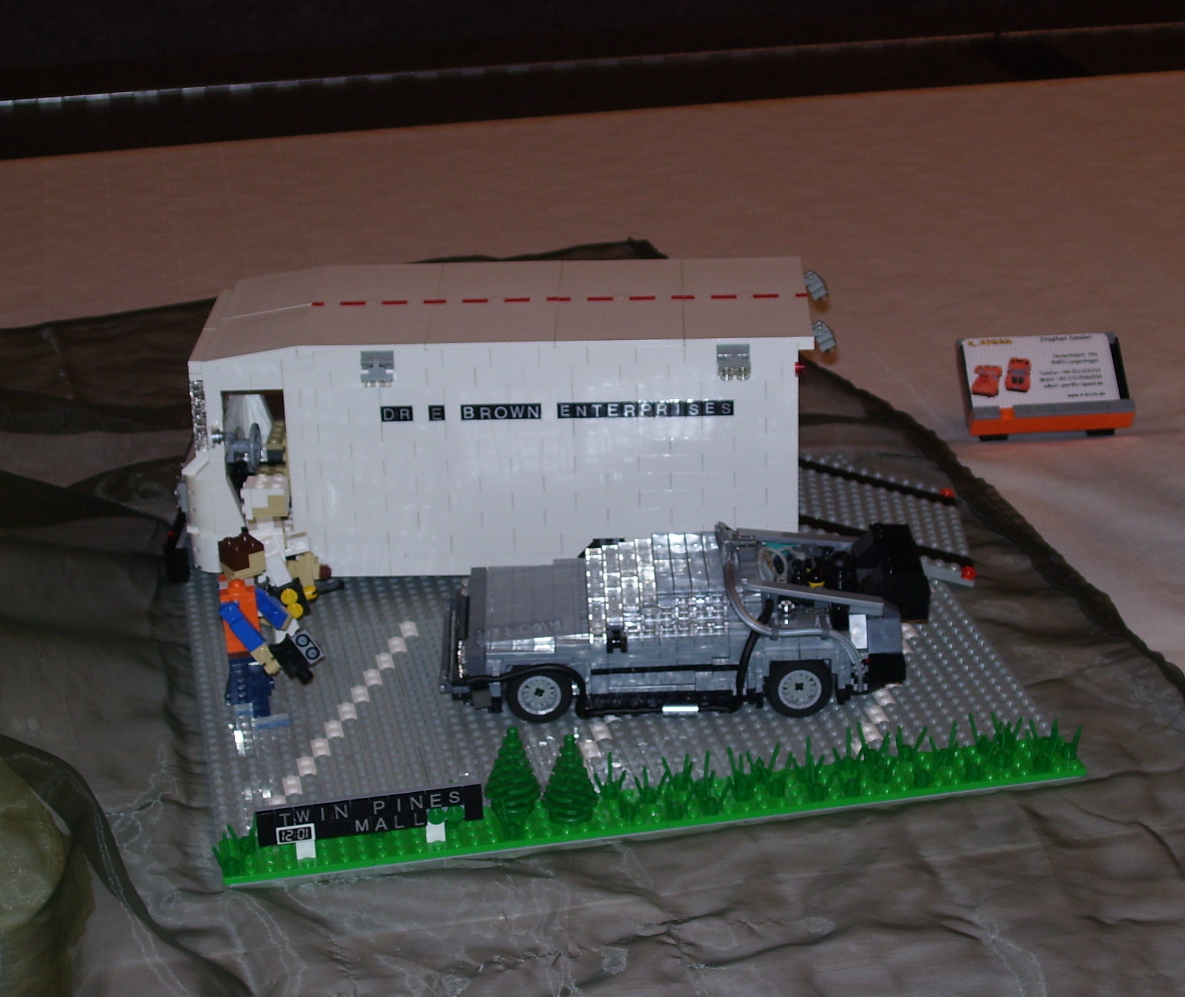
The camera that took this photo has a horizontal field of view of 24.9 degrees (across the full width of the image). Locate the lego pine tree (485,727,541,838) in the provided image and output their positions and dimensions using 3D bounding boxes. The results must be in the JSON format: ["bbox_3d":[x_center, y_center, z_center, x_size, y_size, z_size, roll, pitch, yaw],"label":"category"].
[{"bbox_3d":[-0.034,0.121,1.173,0.024,0.044,0.024,-6,24,-9],"label":"lego pine tree"}]

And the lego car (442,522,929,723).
[{"bbox_3d":[0.045,0.055,1.297,0.232,0.065,0.102,-1,23,3],"label":"lego car"}]

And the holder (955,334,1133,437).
[{"bbox_3d":[0.271,-0.067,1.613,0.096,0.046,0.063,-3,23,-2],"label":"holder"}]

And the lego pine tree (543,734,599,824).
[{"bbox_3d":[-0.009,0.121,1.171,0.024,0.042,0.024,-2,23,1],"label":"lego pine tree"}]

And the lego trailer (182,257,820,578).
[{"bbox_3d":[-0.047,-0.035,1.412,0.326,0.145,0.130,-1,23,3],"label":"lego trailer"}]

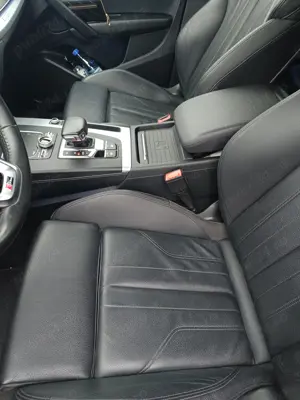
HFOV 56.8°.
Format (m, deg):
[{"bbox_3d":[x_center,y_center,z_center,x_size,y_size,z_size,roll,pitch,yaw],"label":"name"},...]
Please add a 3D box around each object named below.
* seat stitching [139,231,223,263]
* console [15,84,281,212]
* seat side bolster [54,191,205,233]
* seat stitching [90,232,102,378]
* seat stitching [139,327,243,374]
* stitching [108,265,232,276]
[{"bbox_3d":[0.079,0.123,0.720,0.224,0.014,0.081,6,46,-12],"label":"seat stitching"},{"bbox_3d":[-0.039,-0.138,0.818,0.824,0.288,0.258,-3,47,-2],"label":"console"},{"bbox_3d":[-0.043,0.043,0.740,0.409,0.098,0.093,6,46,-12],"label":"seat side bolster"},{"bbox_3d":[-0.112,0.194,0.590,0.014,0.012,0.318,6,46,-12],"label":"seat stitching"},{"bbox_3d":[0.091,0.297,0.555,0.234,0.014,0.088,6,46,-12],"label":"seat stitching"},{"bbox_3d":[0.049,0.169,0.665,0.297,0.007,0.007,6,46,-12],"label":"stitching"}]

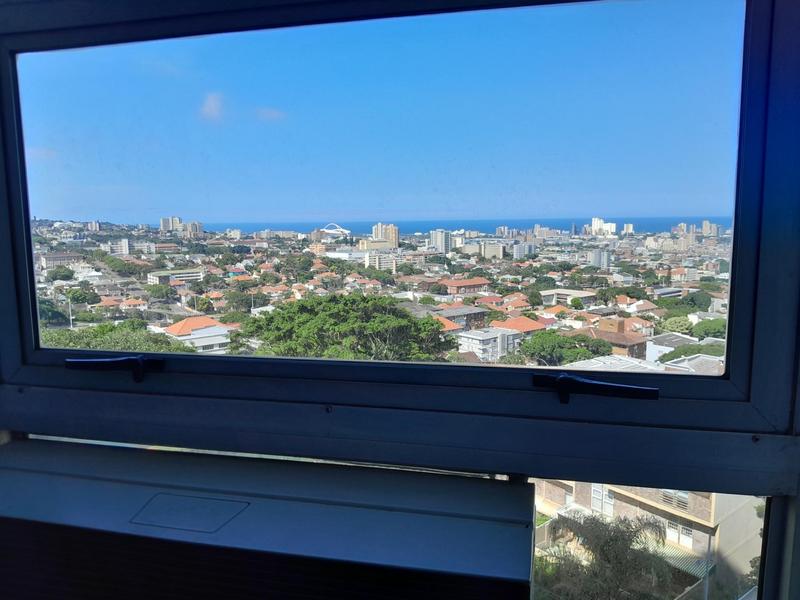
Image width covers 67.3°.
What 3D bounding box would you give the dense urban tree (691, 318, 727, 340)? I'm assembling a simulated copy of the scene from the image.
[{"bbox_3d":[109.359,10.946,211.104,11.500,8.000,11.000,-5,9,-27],"label":"dense urban tree"}]

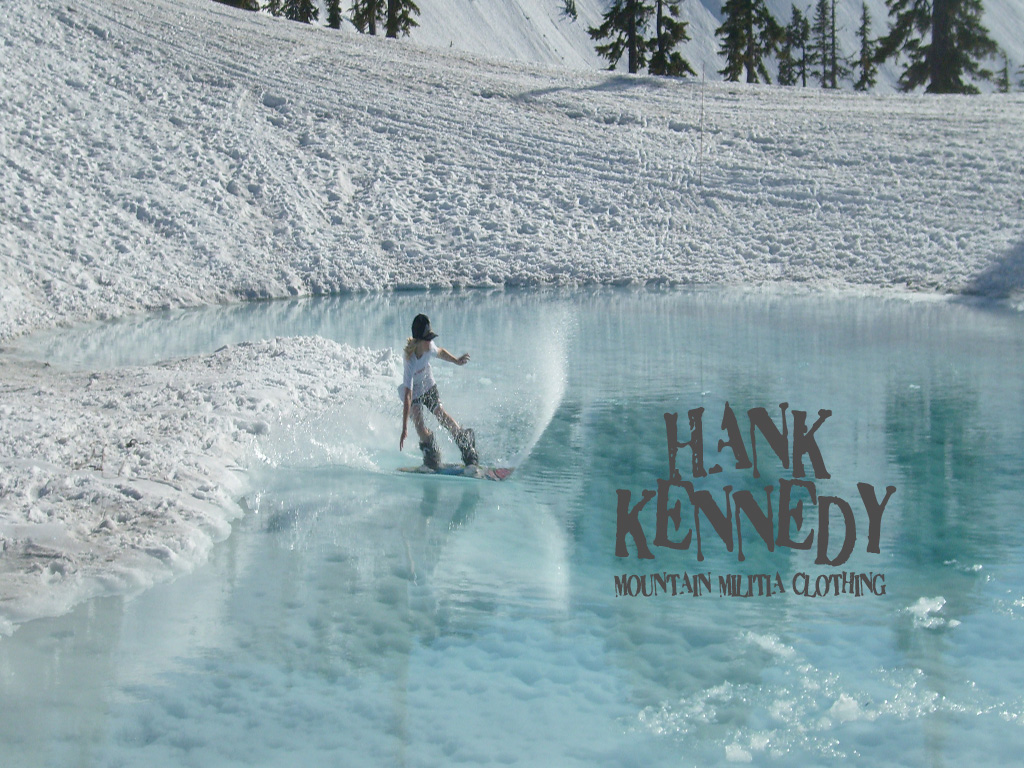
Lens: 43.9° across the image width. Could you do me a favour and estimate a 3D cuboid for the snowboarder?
[{"bbox_3d":[-0.763,0.067,13.200,0.830,1.630,0.600,-1,9,-5],"label":"snowboarder"}]

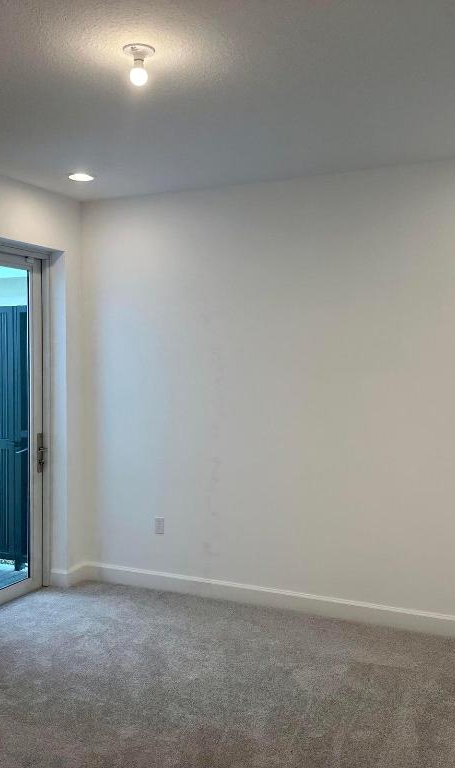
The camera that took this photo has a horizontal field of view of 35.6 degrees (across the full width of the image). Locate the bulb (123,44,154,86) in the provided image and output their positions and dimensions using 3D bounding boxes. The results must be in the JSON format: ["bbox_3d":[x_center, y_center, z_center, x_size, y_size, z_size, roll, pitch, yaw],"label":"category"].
[{"bbox_3d":[-0.324,-1.162,2.607,0.116,0.134,0.116,0,2,0],"label":"bulb"}]

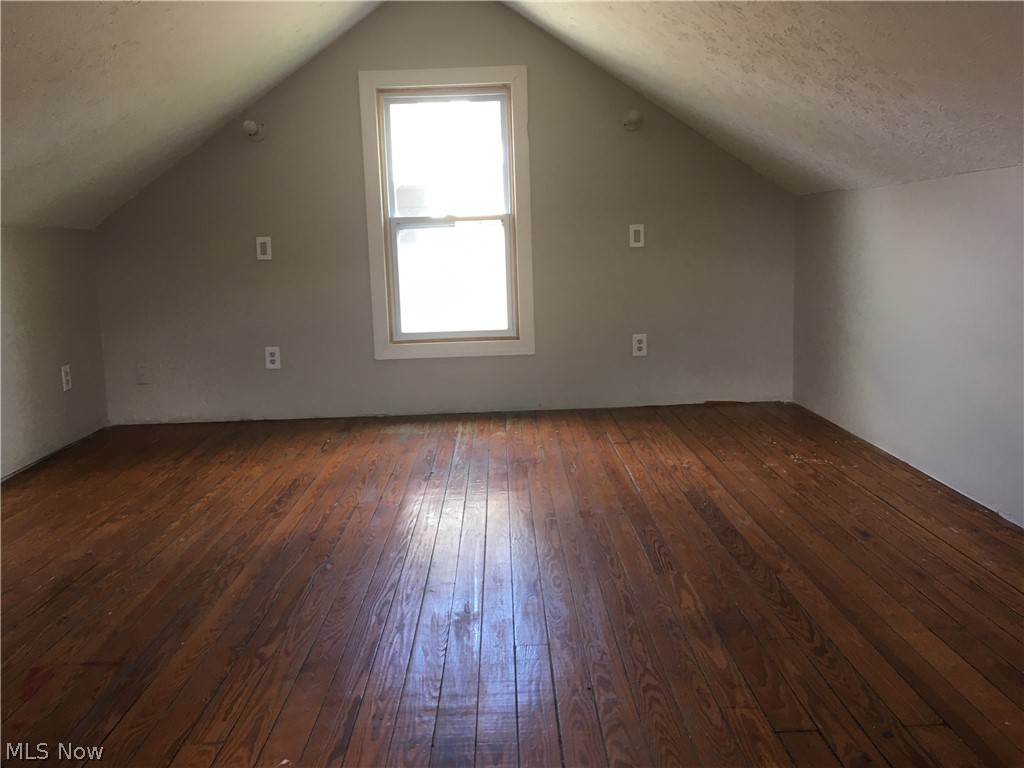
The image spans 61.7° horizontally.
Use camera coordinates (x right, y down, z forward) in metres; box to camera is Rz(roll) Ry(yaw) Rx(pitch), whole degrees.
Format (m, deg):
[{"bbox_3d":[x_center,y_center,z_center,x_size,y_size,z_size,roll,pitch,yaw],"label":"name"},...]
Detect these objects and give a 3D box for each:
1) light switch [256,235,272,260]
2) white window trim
[{"bbox_3d":[-1.280,-0.701,4.428,0.072,0.114,0.012,-2,10,-1],"label":"light switch"},{"bbox_3d":[-0.322,-0.861,4.431,0.845,1.460,0.055,-2,10,-1],"label":"white window trim"}]

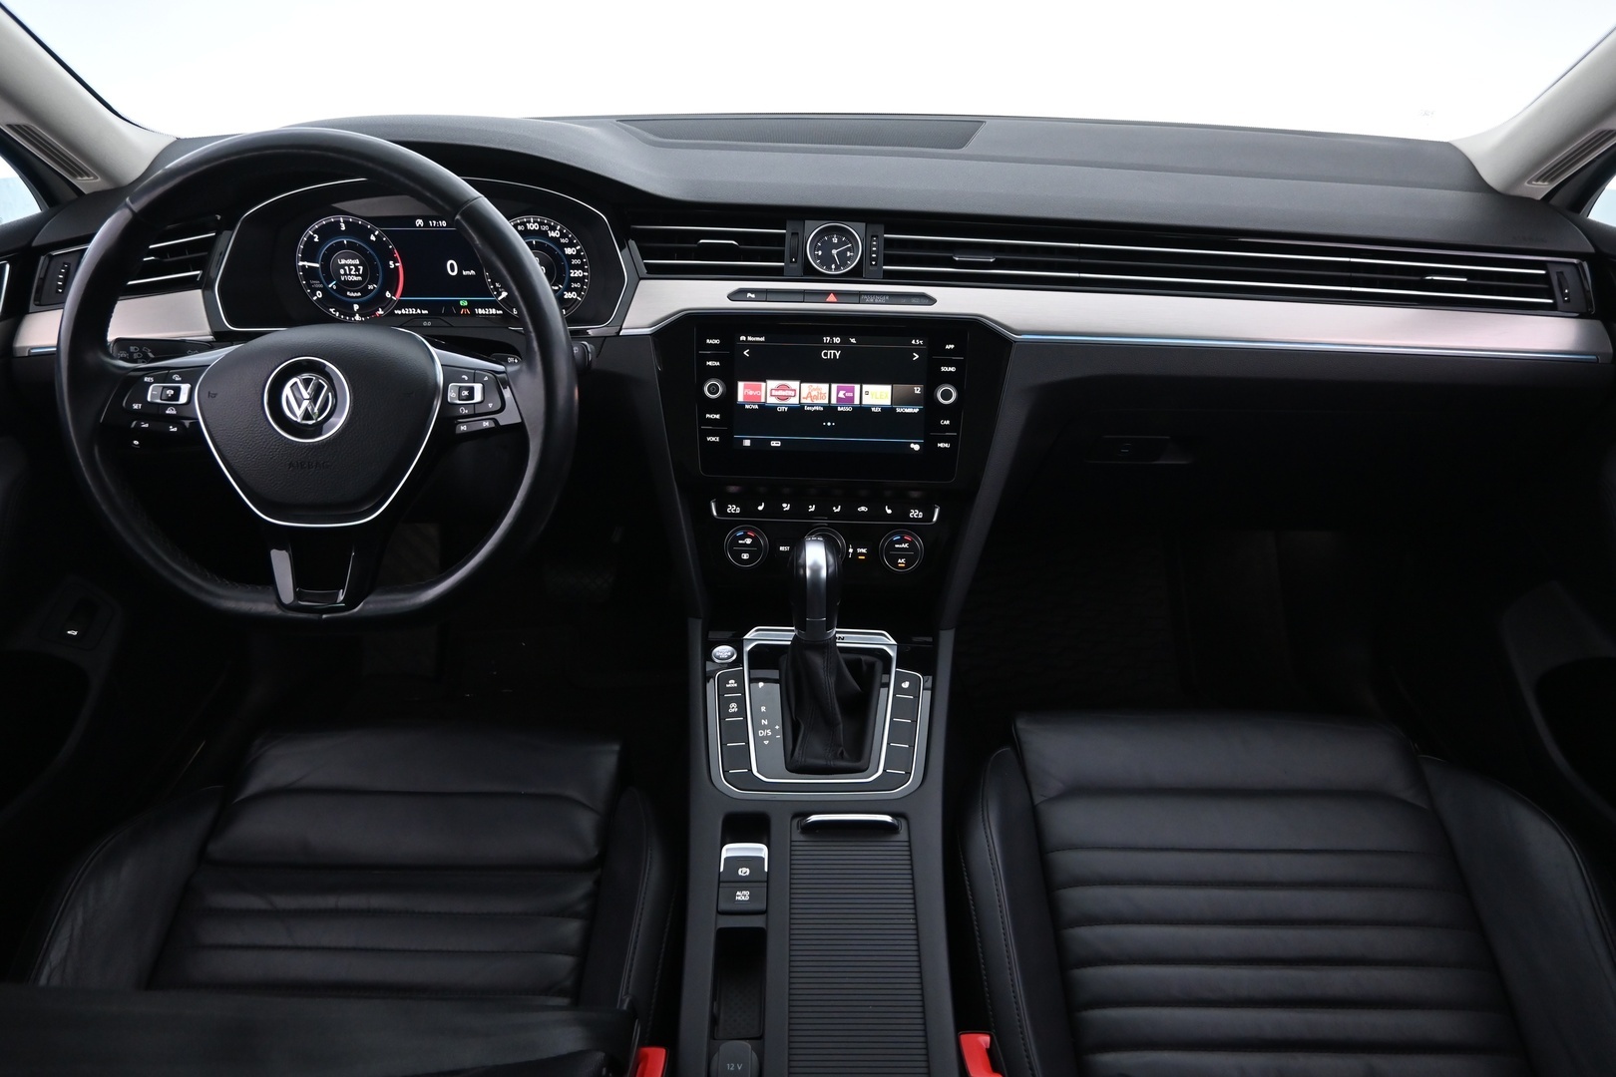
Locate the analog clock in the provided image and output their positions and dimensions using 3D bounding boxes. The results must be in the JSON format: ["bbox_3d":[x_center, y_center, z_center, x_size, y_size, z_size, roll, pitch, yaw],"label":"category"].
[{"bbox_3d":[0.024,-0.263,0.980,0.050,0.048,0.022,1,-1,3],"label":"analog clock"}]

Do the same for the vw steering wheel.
[{"bbox_3d":[-0.352,-0.117,0.785,0.372,0.355,0.090,0,4,0],"label":"vw steering wheel"}]

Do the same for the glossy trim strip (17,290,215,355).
[{"bbox_3d":[-0.596,-0.185,0.922,0.143,0.045,0.030,-10,5,-18],"label":"glossy trim strip"}]

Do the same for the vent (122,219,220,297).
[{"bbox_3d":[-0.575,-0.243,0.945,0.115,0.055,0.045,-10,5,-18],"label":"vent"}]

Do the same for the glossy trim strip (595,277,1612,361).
[{"bbox_3d":[0.256,-0.195,0.957,0.860,0.055,0.045,2,3,4],"label":"glossy trim strip"}]

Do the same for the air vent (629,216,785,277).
[{"bbox_3d":[-0.092,-0.269,0.990,0.142,0.054,0.045,1,3,2],"label":"air vent"}]

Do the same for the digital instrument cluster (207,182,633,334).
[{"bbox_3d":[-0.361,-0.274,1.034,0.380,0.137,0.060,0,18,0],"label":"digital instrument cluster"}]

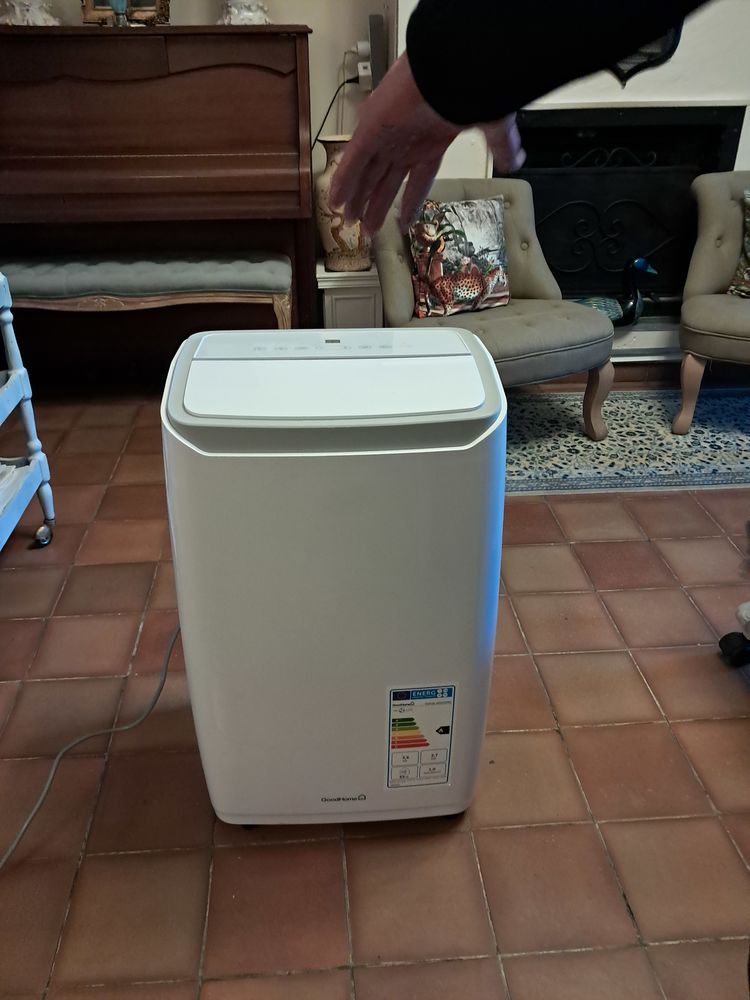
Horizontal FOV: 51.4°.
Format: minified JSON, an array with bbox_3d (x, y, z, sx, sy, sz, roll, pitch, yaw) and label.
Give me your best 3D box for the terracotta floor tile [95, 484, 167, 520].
[{"bbox_3d":[-0.645,0.010,2.141,0.200,0.013,0.197,-2,30,-4],"label":"terracotta floor tile"}]

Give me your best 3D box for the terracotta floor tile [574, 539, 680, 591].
[{"bbox_3d":[0.607,0.166,1.903,0.200,0.015,0.198,-2,30,-4],"label":"terracotta floor tile"}]

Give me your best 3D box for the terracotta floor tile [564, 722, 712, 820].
[{"bbox_3d":[0.453,0.475,1.364,0.200,0.015,0.197,-2,30,-4],"label":"terracotta floor tile"}]

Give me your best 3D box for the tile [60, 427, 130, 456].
[{"bbox_3d":[-0.889,-0.179,2.478,0.200,0.015,0.197,-2,30,-4],"label":"tile"}]

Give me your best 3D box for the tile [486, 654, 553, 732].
[{"bbox_3d":[0.230,0.381,1.523,0.200,0.015,0.197,-2,30,-4],"label":"tile"}]

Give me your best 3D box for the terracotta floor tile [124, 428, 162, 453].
[{"bbox_3d":[-0.678,-0.188,2.486,0.200,0.013,0.197,-2,30,-4],"label":"terracotta floor tile"}]

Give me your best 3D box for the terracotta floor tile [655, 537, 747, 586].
[{"bbox_3d":[0.804,0.156,1.900,0.200,0.013,0.197,-2,30,-4],"label":"terracotta floor tile"}]

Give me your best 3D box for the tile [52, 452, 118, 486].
[{"bbox_3d":[-0.874,-0.082,2.316,0.200,0.015,0.198,-2,30,-4],"label":"tile"}]

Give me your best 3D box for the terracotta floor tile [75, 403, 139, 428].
[{"bbox_3d":[-0.908,-0.282,2.663,0.200,0.015,0.198,-2,30,-4],"label":"terracotta floor tile"}]

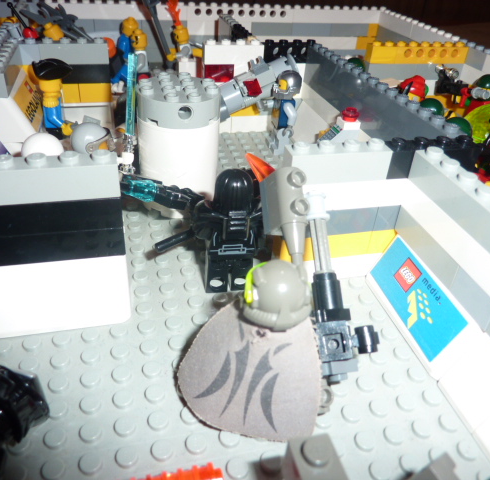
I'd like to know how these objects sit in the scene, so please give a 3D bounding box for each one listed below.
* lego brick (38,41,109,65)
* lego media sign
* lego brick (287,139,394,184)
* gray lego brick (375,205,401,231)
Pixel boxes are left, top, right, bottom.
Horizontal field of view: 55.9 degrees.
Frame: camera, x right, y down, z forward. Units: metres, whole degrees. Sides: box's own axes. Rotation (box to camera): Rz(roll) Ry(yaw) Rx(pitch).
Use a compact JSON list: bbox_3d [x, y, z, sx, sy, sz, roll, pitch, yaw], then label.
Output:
[{"bbox_3d":[-0.080,-0.089,0.219,0.032,0.011,0.008,-5,36,-14],"label":"lego brick"},{"bbox_3d":[0.053,0.017,0.143,0.003,0.018,0.040,18,27,-27],"label":"lego media sign"},{"bbox_3d":[0.028,-0.024,0.141,0.032,0.011,0.008,-5,35,-14],"label":"lego brick"},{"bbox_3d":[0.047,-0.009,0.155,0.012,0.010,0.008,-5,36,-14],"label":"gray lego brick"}]

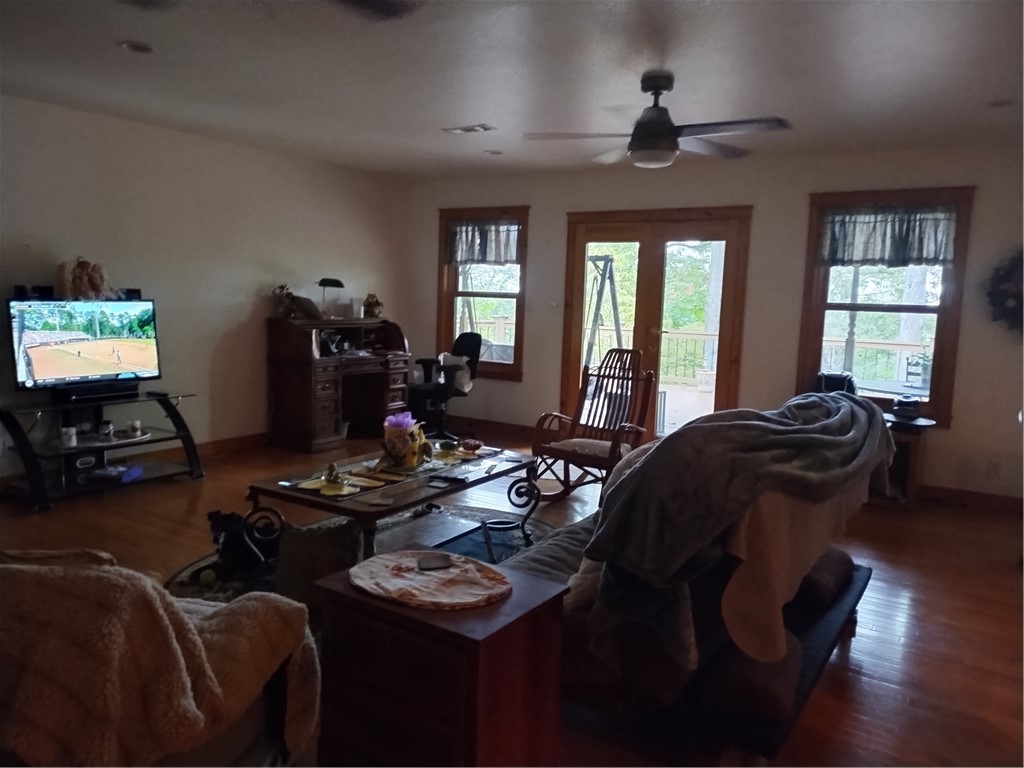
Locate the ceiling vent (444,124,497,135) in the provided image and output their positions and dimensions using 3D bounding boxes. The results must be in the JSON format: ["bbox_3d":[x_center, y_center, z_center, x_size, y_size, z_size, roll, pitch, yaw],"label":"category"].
[{"bbox_3d":[-0.278,-1.667,4.841,0.365,0.030,0.155,6,8,33],"label":"ceiling vent"}]

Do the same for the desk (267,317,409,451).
[{"bbox_3d":[-1.528,-0.026,6.633,0.580,1.070,1.180,6,8,34],"label":"desk"}]

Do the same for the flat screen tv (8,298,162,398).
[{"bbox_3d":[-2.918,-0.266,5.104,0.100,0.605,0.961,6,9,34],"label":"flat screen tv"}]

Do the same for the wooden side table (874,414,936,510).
[{"bbox_3d":[2.694,0.559,5.220,0.460,0.600,0.370,6,9,34],"label":"wooden side table"}]

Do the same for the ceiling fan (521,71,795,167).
[{"bbox_3d":[0.722,-1.321,3.709,1.300,0.450,1.300,6,8,34],"label":"ceiling fan"}]

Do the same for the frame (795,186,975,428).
[{"bbox_3d":[2.650,-0.553,5.354,1.060,1.650,0.090,6,8,34],"label":"frame"}]

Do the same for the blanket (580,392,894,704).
[{"bbox_3d":[0.814,0.417,2.433,0.570,0.680,1.450,6,8,34],"label":"blanket"}]

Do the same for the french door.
[{"bbox_3d":[1.184,-0.408,6.408,1.672,2.148,0.120,6,9,34],"label":"french door"}]

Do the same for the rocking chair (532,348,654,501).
[{"bbox_3d":[0.597,0.274,4.964,0.610,1.000,0.830,7,8,37],"label":"rocking chair"}]

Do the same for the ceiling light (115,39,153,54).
[{"bbox_3d":[-1.798,-1.598,3.527,0.165,0.025,0.165,6,8,34],"label":"ceiling light"}]

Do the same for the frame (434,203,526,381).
[{"bbox_3d":[-0.313,-0.886,7.327,1.070,1.650,0.090,6,8,34],"label":"frame"}]

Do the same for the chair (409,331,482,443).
[{"bbox_3d":[-0.646,0.035,7.114,0.630,1.010,0.620,-3,8,-28],"label":"chair"}]

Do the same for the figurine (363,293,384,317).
[{"bbox_3d":[-1.378,-0.780,7.278,0.190,0.260,0.170,-4,9,-34],"label":"figurine"}]

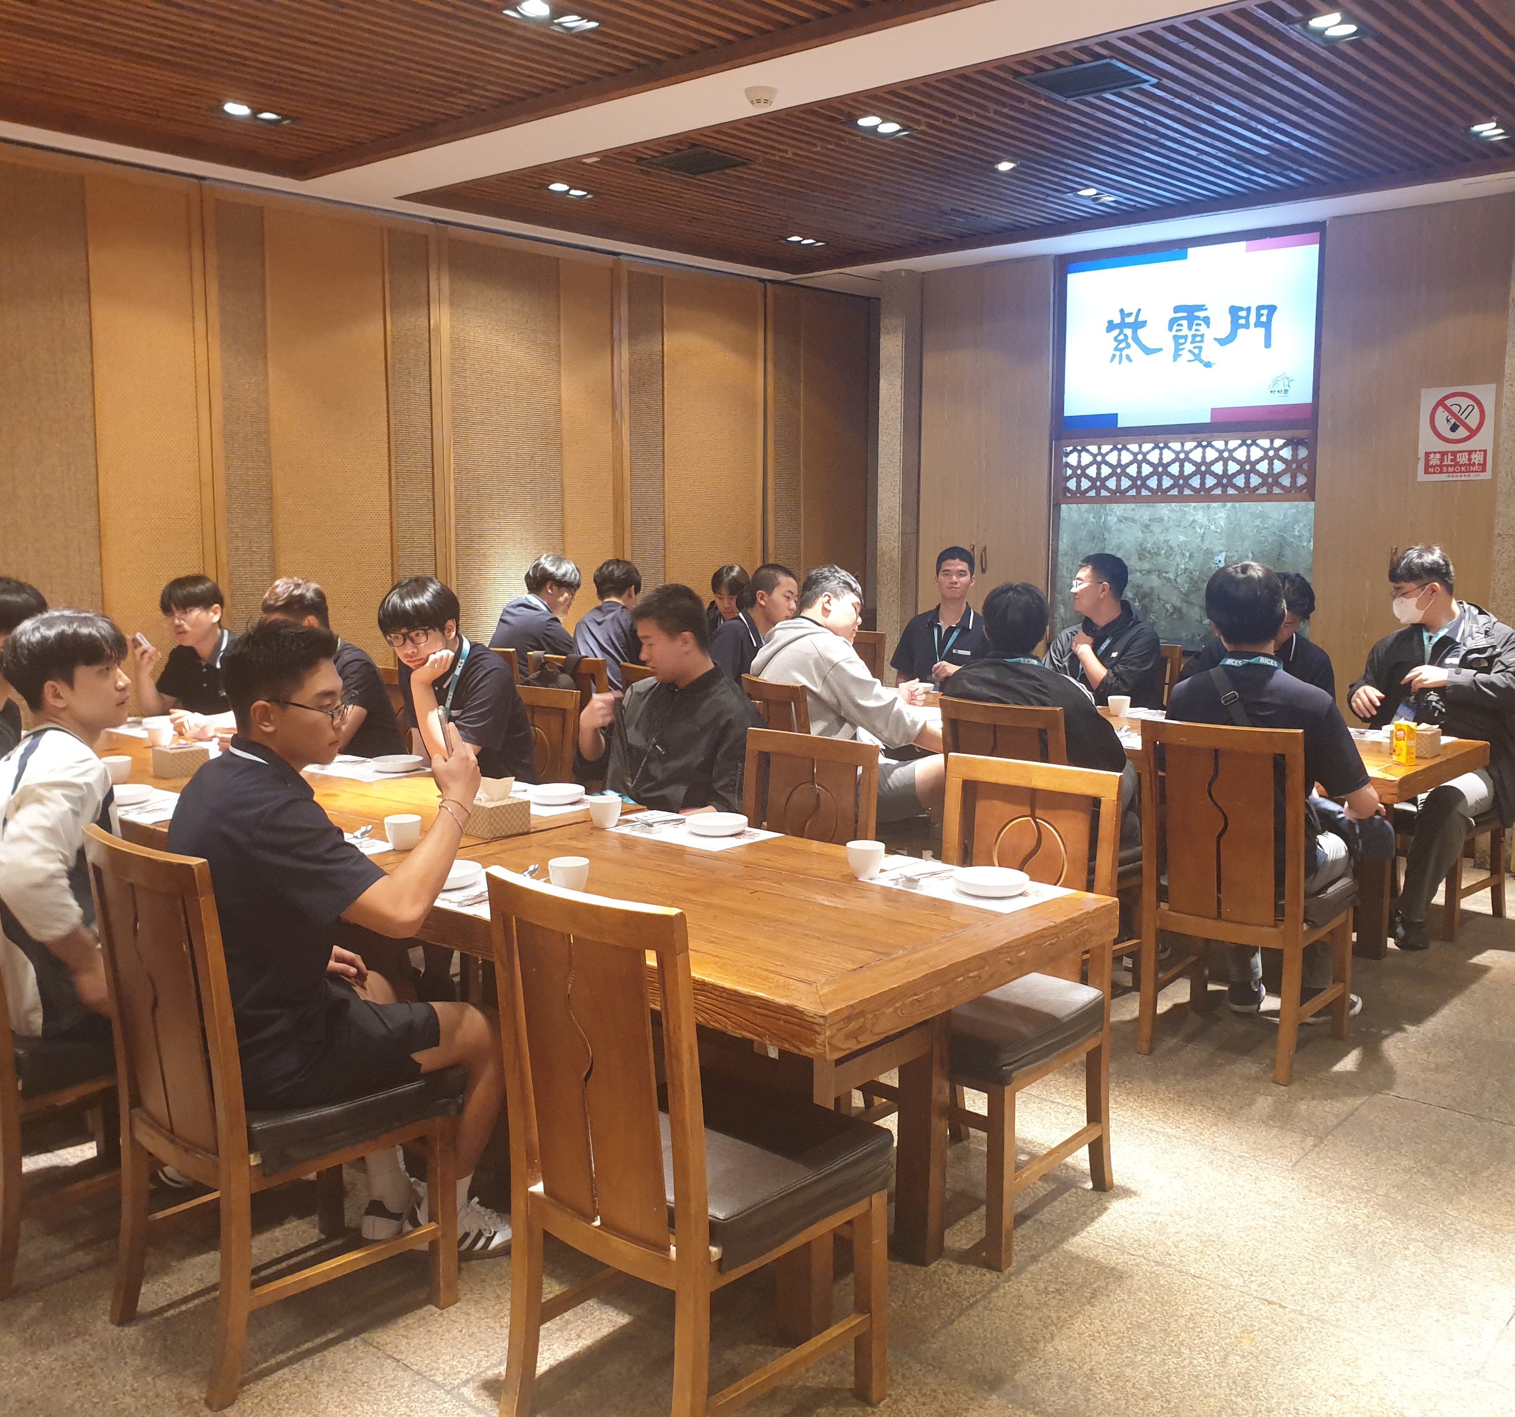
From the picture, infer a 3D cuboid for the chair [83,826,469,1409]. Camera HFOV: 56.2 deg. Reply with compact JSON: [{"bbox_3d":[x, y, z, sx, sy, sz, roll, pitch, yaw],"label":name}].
[{"bbox_3d":[-0.903,0.676,2.663,0.421,0.962,0.509,7,10,42],"label":"chair"}]

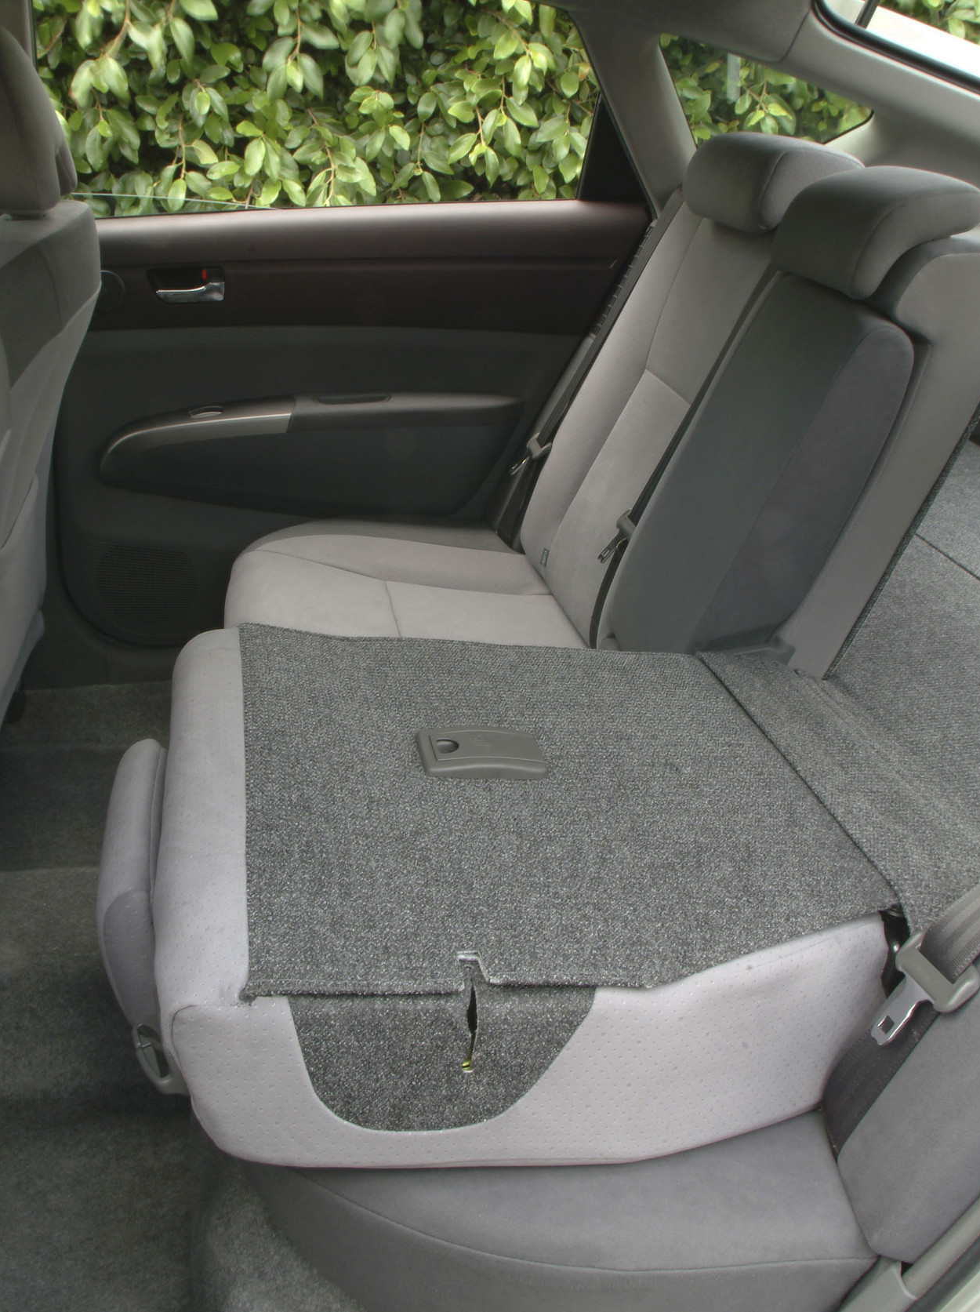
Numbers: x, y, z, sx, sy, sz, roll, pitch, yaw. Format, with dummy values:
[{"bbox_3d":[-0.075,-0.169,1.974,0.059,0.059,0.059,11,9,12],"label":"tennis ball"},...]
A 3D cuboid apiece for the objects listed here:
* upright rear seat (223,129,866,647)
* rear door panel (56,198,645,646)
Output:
[{"bbox_3d":[0.043,-0.334,1.736,0.930,0.865,0.500,-3,28,-11],"label":"upright rear seat"},{"bbox_3d":[-0.253,-0.383,1.954,1.020,0.750,0.120,-3,28,-11],"label":"rear door panel"}]

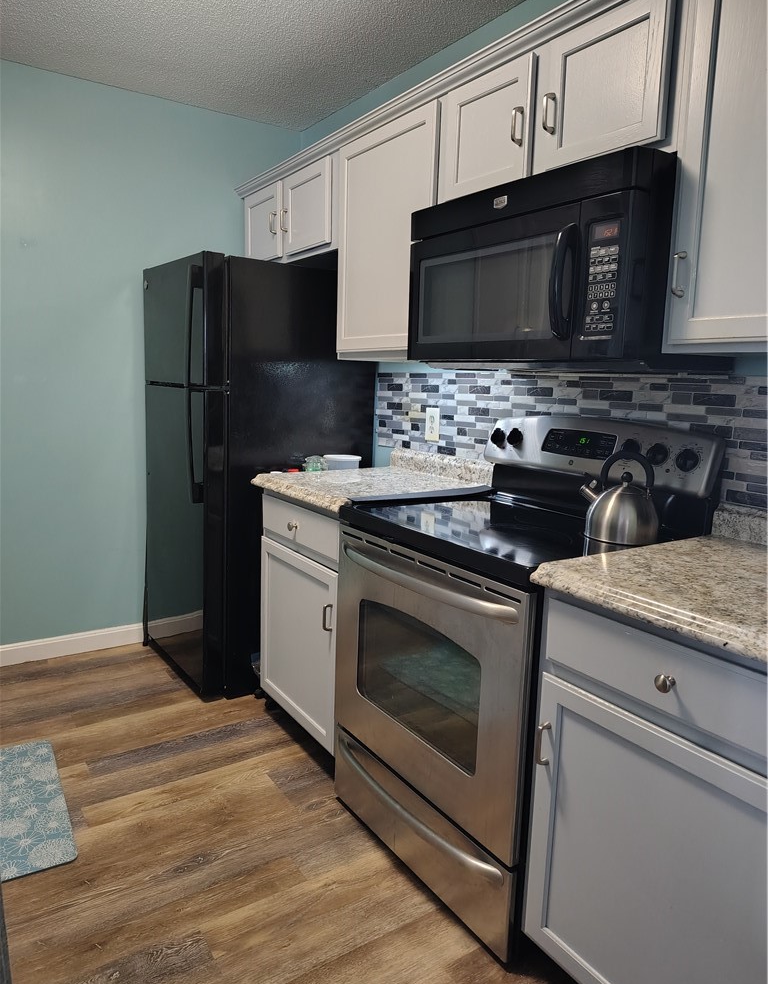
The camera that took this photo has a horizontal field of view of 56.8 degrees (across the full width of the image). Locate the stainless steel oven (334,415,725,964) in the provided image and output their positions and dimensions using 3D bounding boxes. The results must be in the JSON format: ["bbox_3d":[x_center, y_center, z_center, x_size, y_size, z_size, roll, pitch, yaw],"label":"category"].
[{"bbox_3d":[0.319,0.401,1.931,0.665,1.175,0.755,-4,10,-33],"label":"stainless steel oven"}]

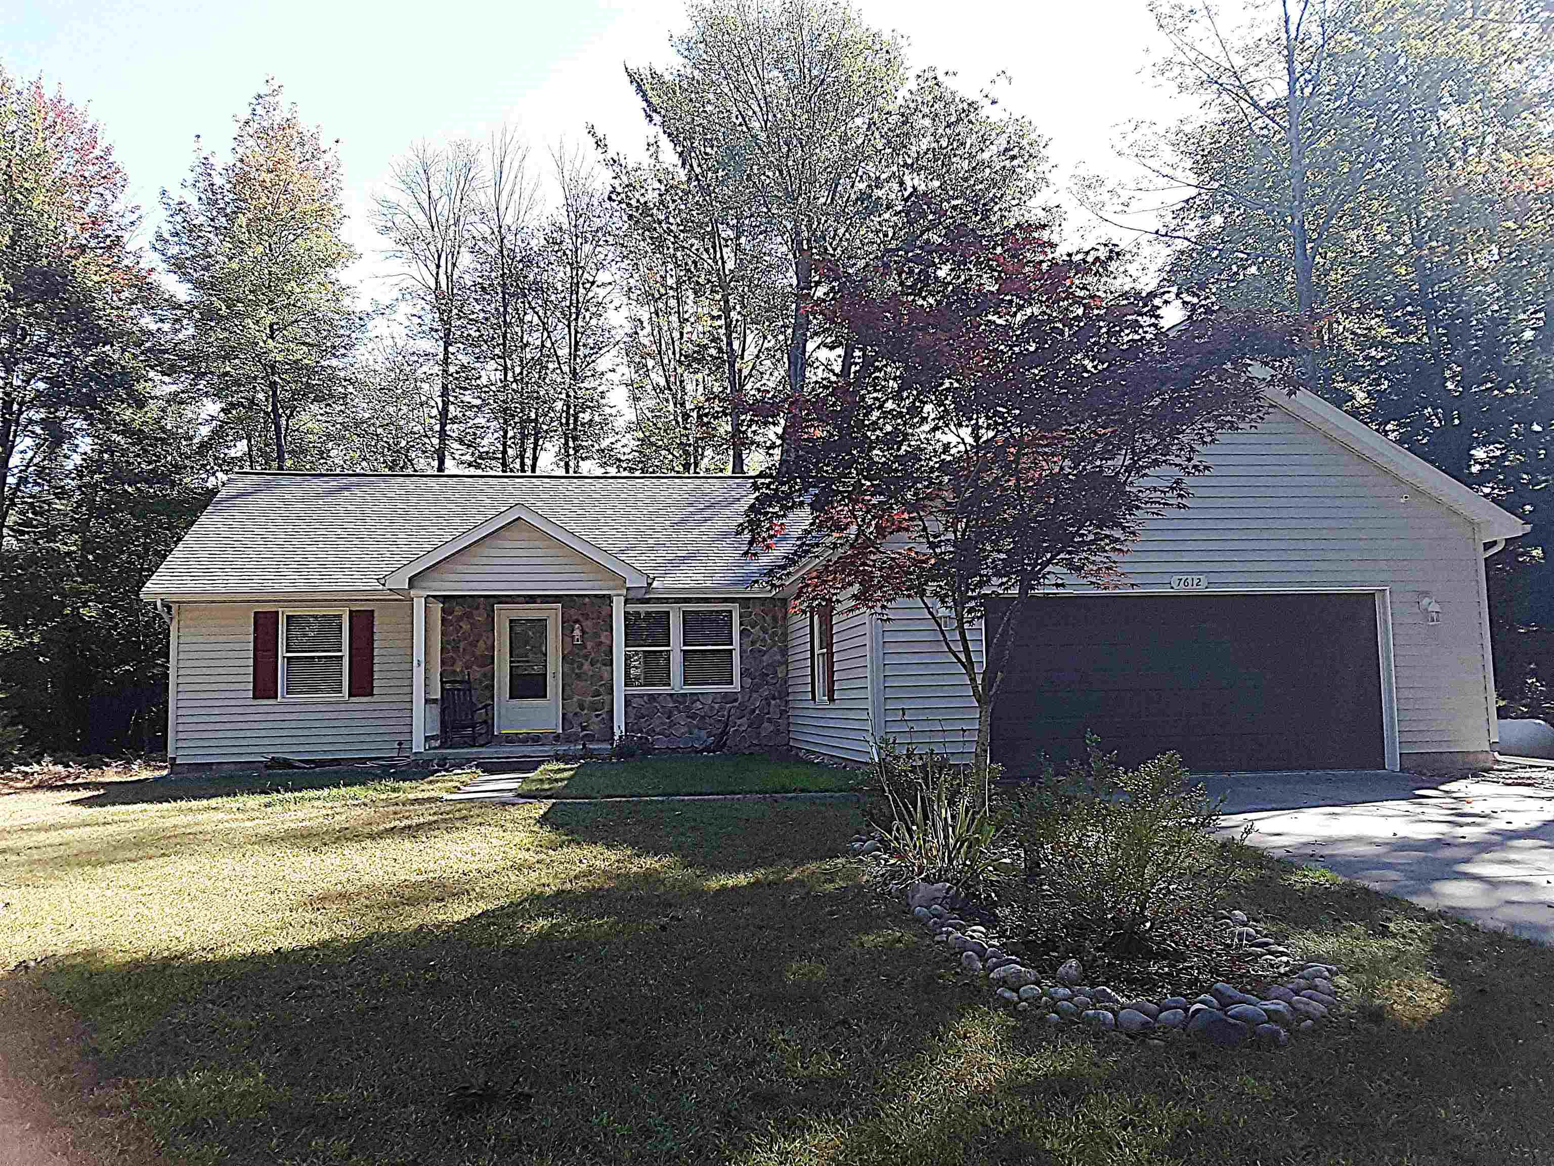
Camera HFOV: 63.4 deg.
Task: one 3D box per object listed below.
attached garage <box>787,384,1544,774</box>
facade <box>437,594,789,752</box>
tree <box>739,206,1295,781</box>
[{"bbox_3d":[4.394,-0.014,18.335,8.200,5.300,7.800,0,-5,-7],"label":"attached garage"},{"bbox_3d":[-2.724,1.610,21.421,5.920,2.630,0.300,0,-5,-7],"label":"facade"},{"bbox_3d":[2.085,-0.595,10.222,4.503,5.240,4.100,0,-5,-7],"label":"tree"}]

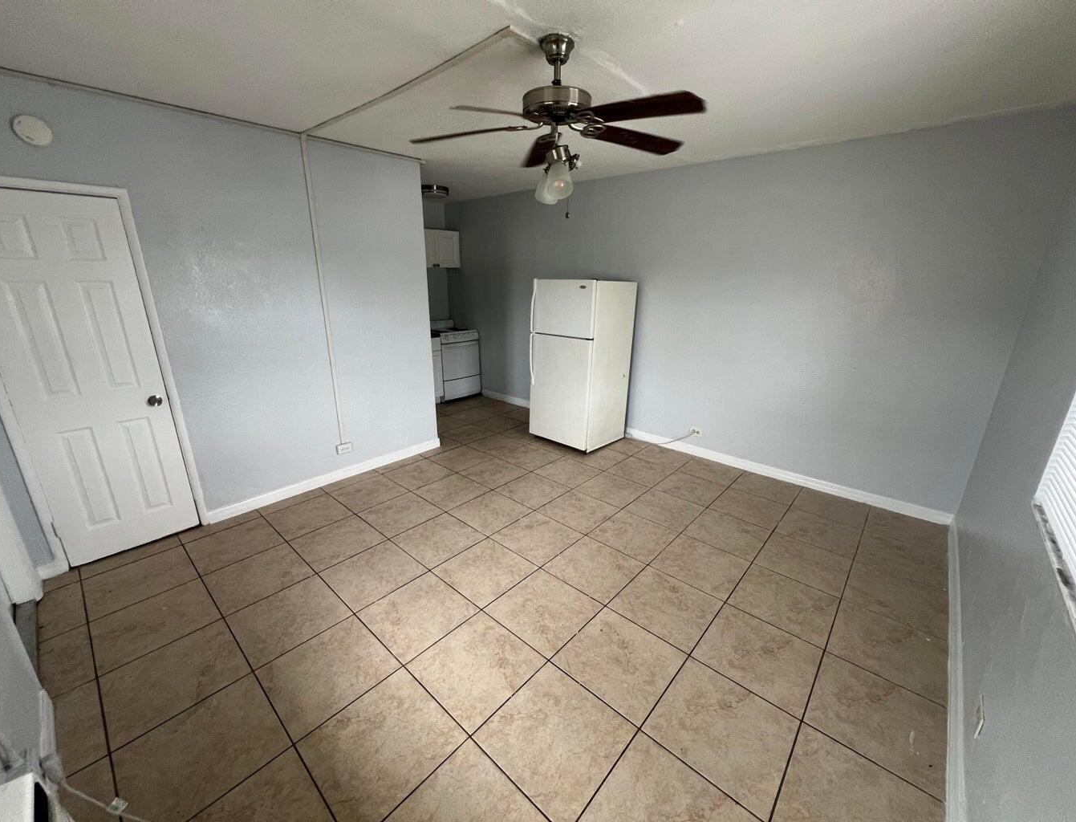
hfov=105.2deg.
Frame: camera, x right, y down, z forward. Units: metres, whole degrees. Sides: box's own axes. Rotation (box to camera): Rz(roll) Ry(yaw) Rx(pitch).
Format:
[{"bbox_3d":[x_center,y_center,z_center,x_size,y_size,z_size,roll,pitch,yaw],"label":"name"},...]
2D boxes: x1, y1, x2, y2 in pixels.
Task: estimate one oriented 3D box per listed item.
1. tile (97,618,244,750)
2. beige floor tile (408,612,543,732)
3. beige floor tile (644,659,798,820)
[{"bbox_3d":[-1.546,1.131,1.756,0.446,0.015,0.446,15,22,39],"label":"tile"},{"bbox_3d":[-0.262,1.098,1.786,0.440,0.010,0.440,15,22,39],"label":"beige floor tile"},{"bbox_3d":[0.710,1.218,1.585,0.446,0.015,0.446,15,22,39],"label":"beige floor tile"}]

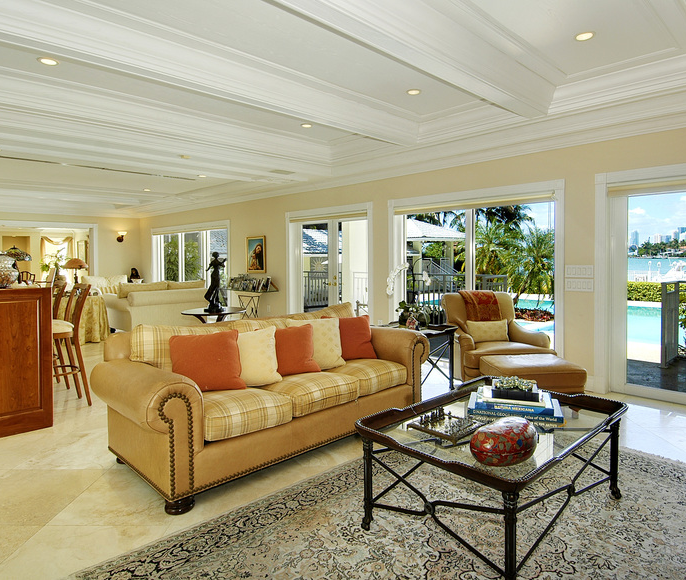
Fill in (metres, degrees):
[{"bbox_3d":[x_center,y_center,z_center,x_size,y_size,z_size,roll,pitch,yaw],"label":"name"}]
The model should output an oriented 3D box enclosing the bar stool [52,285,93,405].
[{"bbox_3d":[-2.614,0.510,3.954,0.535,1.133,0.443,-5,7,-43],"label":"bar stool"}]

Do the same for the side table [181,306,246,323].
[{"bbox_3d":[-1.613,0.606,5.483,0.788,0.669,0.788,-5,7,-43],"label":"side table"}]

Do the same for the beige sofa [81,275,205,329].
[{"bbox_3d":[-3.661,0.242,8.730,1.647,0.875,1.050,-5,7,-43],"label":"beige sofa"}]

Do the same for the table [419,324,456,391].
[{"bbox_3d":[0.702,0.694,4.445,0.721,0.638,0.700,-5,7,-43],"label":"table"}]

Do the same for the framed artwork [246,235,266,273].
[{"bbox_3d":[-1.701,-0.693,8.634,0.051,0.710,0.649,-5,7,-43],"label":"framed artwork"}]

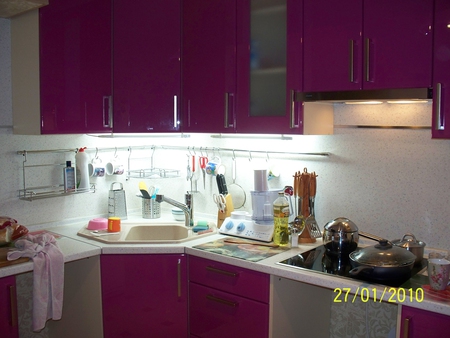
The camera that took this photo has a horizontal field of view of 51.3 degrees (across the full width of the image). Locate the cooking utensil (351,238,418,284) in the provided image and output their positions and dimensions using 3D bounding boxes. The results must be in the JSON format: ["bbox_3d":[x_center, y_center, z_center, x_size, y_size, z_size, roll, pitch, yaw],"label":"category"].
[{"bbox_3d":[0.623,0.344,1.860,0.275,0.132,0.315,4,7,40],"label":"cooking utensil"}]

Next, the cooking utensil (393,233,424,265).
[{"bbox_3d":[0.789,0.335,1.996,0.140,0.126,0.140,0,5,0],"label":"cooking utensil"}]

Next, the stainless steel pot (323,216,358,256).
[{"bbox_3d":[0.555,0.305,2.221,0.172,0.155,0.172,0,5,0],"label":"stainless steel pot"}]

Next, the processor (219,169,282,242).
[{"bbox_3d":[0.174,0.179,2.518,0.344,0.357,0.235,4,6,35],"label":"processor"}]

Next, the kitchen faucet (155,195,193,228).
[{"bbox_3d":[-0.286,0.235,2.640,0.235,0.195,0.060,-4,6,-39],"label":"kitchen faucet"}]

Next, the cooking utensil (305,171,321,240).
[{"bbox_3d":[0.436,0.178,2.315,0.075,0.325,0.050,-3,6,-30],"label":"cooking utensil"}]

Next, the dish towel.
[{"bbox_3d":[-0.835,0.503,2.076,0.255,0.355,0.240,4,7,40],"label":"dish towel"}]

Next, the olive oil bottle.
[{"bbox_3d":[0.283,0.245,2.318,0.079,0.259,0.079,0,5,0],"label":"olive oil bottle"}]

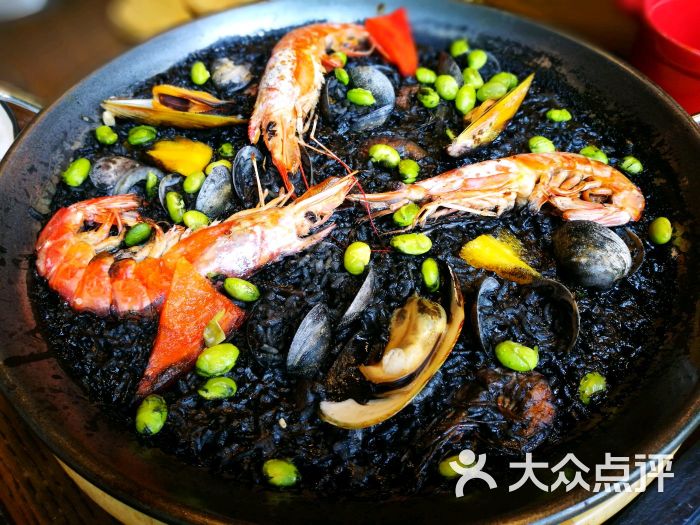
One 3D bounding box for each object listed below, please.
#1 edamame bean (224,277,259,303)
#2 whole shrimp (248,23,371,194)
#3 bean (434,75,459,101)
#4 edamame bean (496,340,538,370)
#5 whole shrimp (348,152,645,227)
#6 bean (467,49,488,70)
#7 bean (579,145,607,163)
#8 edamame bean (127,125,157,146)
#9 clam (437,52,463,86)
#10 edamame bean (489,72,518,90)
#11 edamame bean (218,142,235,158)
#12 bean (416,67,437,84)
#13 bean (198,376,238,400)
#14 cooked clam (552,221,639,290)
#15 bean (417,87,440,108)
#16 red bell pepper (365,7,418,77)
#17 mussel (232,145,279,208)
[{"bbox_3d":[-0.050,0.012,0.251,0.018,0.009,0.010,26,56,20],"label":"edamame bean"},{"bbox_3d":[-0.018,-0.087,0.284,0.067,0.030,0.135,-3,51,-2],"label":"whole shrimp"},{"bbox_3d":[0.061,-0.111,0.346,0.015,0.013,0.013,17,54,15],"label":"bean"},{"bbox_3d":[0.070,0.039,0.228,0.018,0.010,0.011,20,54,16],"label":"edamame bean"},{"bbox_3d":[0.065,-0.032,0.243,0.132,0.024,0.039,-1,51,0],"label":"whole shrimp"},{"bbox_3d":[0.084,-0.135,0.362,0.013,0.013,0.013,5,52,5],"label":"bean"},{"bbox_3d":[0.124,-0.055,0.280,0.010,0.009,0.016,-27,56,-19],"label":"bean"},{"bbox_3d":[-0.107,-0.065,0.281,0.015,0.008,0.011,-28,56,-21],"label":"edamame bean"},{"bbox_3d":[0.053,-0.101,0.289,0.014,0.018,0.026,-10,53,-5],"label":"clam"},{"bbox_3d":[0.080,-0.095,0.287,0.017,0.010,0.011,-18,54,-11],"label":"edamame bean"},{"bbox_3d":[-0.060,-0.054,0.265,0.010,0.007,0.009,-18,54,-11],"label":"edamame bean"},{"bbox_3d":[0.041,-0.100,0.292,0.013,0.009,0.011,23,57,18],"label":"bean"},{"bbox_3d":[-0.045,0.043,0.189,0.014,0.008,0.009,-7,53,-3],"label":"bean"},{"bbox_3d":[0.107,-0.004,0.237,0.037,0.021,0.031,11,52,9],"label":"cooked clam"},{"bbox_3d":[0.046,-0.095,0.313,0.012,0.010,0.015,-22,54,-15],"label":"bean"},{"bbox_3d":[0.027,-0.147,0.362,0.035,0.014,0.047,-16,93,1],"label":"red bell pepper"},{"bbox_3d":[-0.048,-0.043,0.273,0.024,0.018,0.031,-1,51,0],"label":"mussel"}]

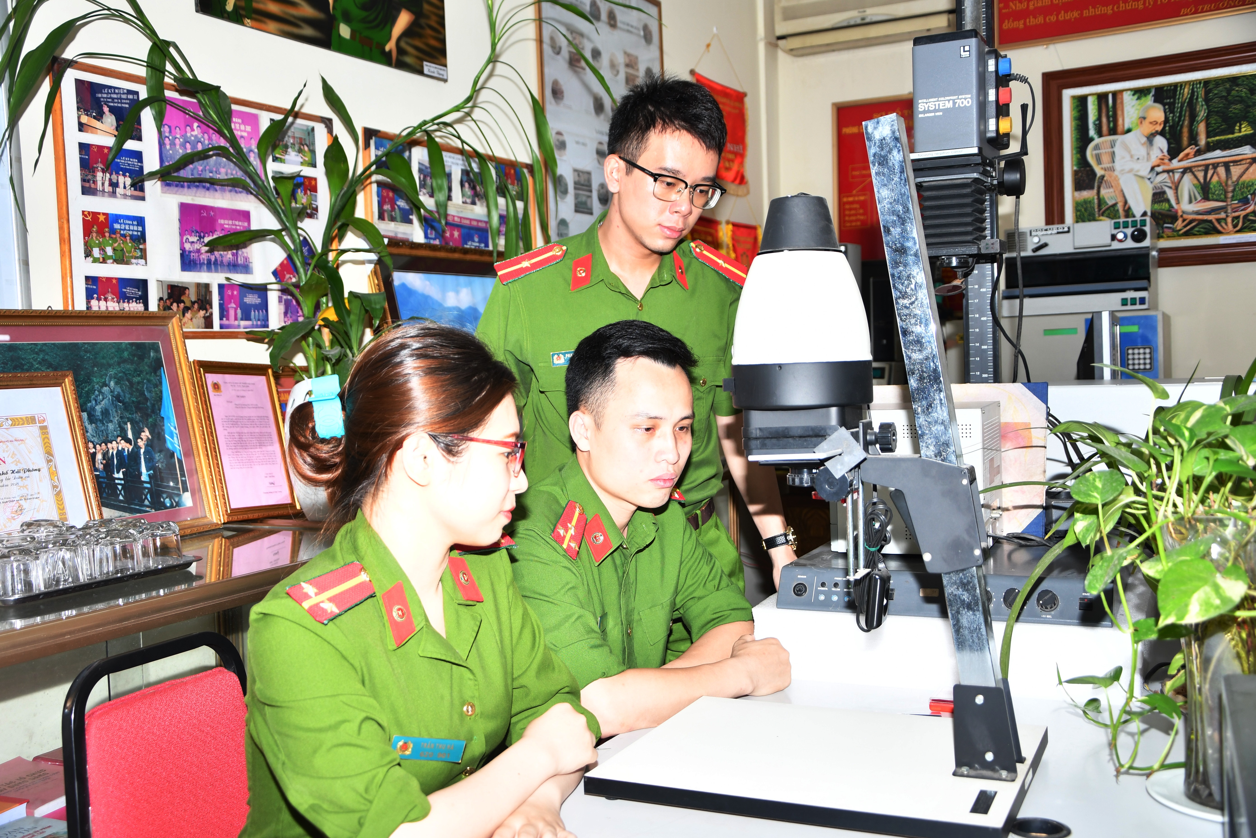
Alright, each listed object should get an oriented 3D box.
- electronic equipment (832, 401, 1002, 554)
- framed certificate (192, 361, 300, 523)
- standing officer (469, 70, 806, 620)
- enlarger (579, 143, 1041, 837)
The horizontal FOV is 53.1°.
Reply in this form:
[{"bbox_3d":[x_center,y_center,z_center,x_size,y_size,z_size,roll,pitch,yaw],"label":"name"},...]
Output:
[{"bbox_3d":[0.482,0.092,2.052,0.241,0.228,0.220,-1,3,26],"label":"electronic equipment"},{"bbox_3d":[-0.814,0.046,2.697,0.030,0.340,0.256,-15,-5,21],"label":"framed certificate"},{"bbox_3d":[0.035,0.300,1.970,0.520,1.670,0.360,-3,3,-18],"label":"standing officer"},{"bbox_3d":[0.220,0.040,1.458,0.459,0.742,0.356,-1,3,26],"label":"enlarger"}]

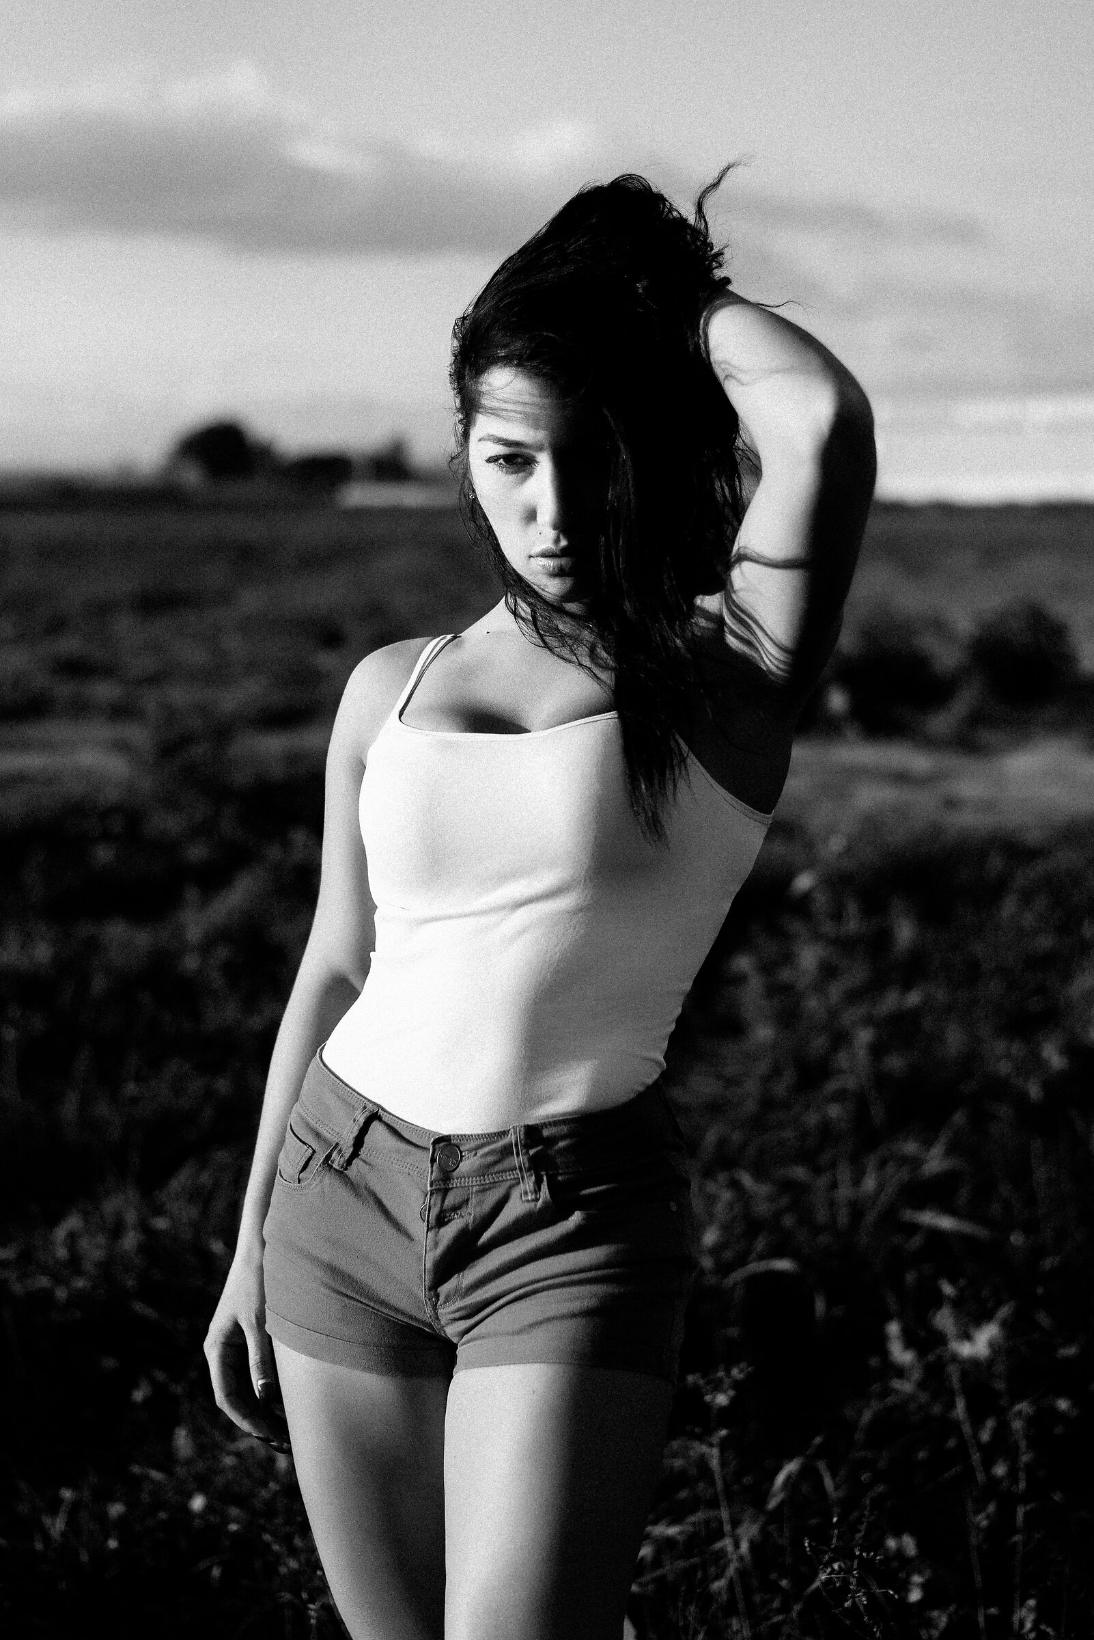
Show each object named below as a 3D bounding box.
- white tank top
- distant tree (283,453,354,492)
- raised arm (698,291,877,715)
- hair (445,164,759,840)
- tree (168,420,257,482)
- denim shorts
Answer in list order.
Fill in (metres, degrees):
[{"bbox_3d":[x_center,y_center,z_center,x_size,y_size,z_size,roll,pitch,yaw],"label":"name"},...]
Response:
[{"bbox_3d":[0.004,0.046,1.925,0.350,0.420,0.240,11,11,17],"label":"white tank top"},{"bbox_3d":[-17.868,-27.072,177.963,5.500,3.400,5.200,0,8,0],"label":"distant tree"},{"bbox_3d":[0.184,-0.254,1.822,0.180,0.350,0.260,9,9,9],"label":"raised arm"},{"bbox_3d":[0.047,-0.255,1.853,0.260,0.540,0.280,1,8,8],"label":"hair"},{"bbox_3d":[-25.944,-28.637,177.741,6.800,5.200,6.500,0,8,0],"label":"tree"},{"bbox_3d":[-0.057,0.333,1.966,0.375,0.265,0.250,3,9,19],"label":"denim shorts"}]

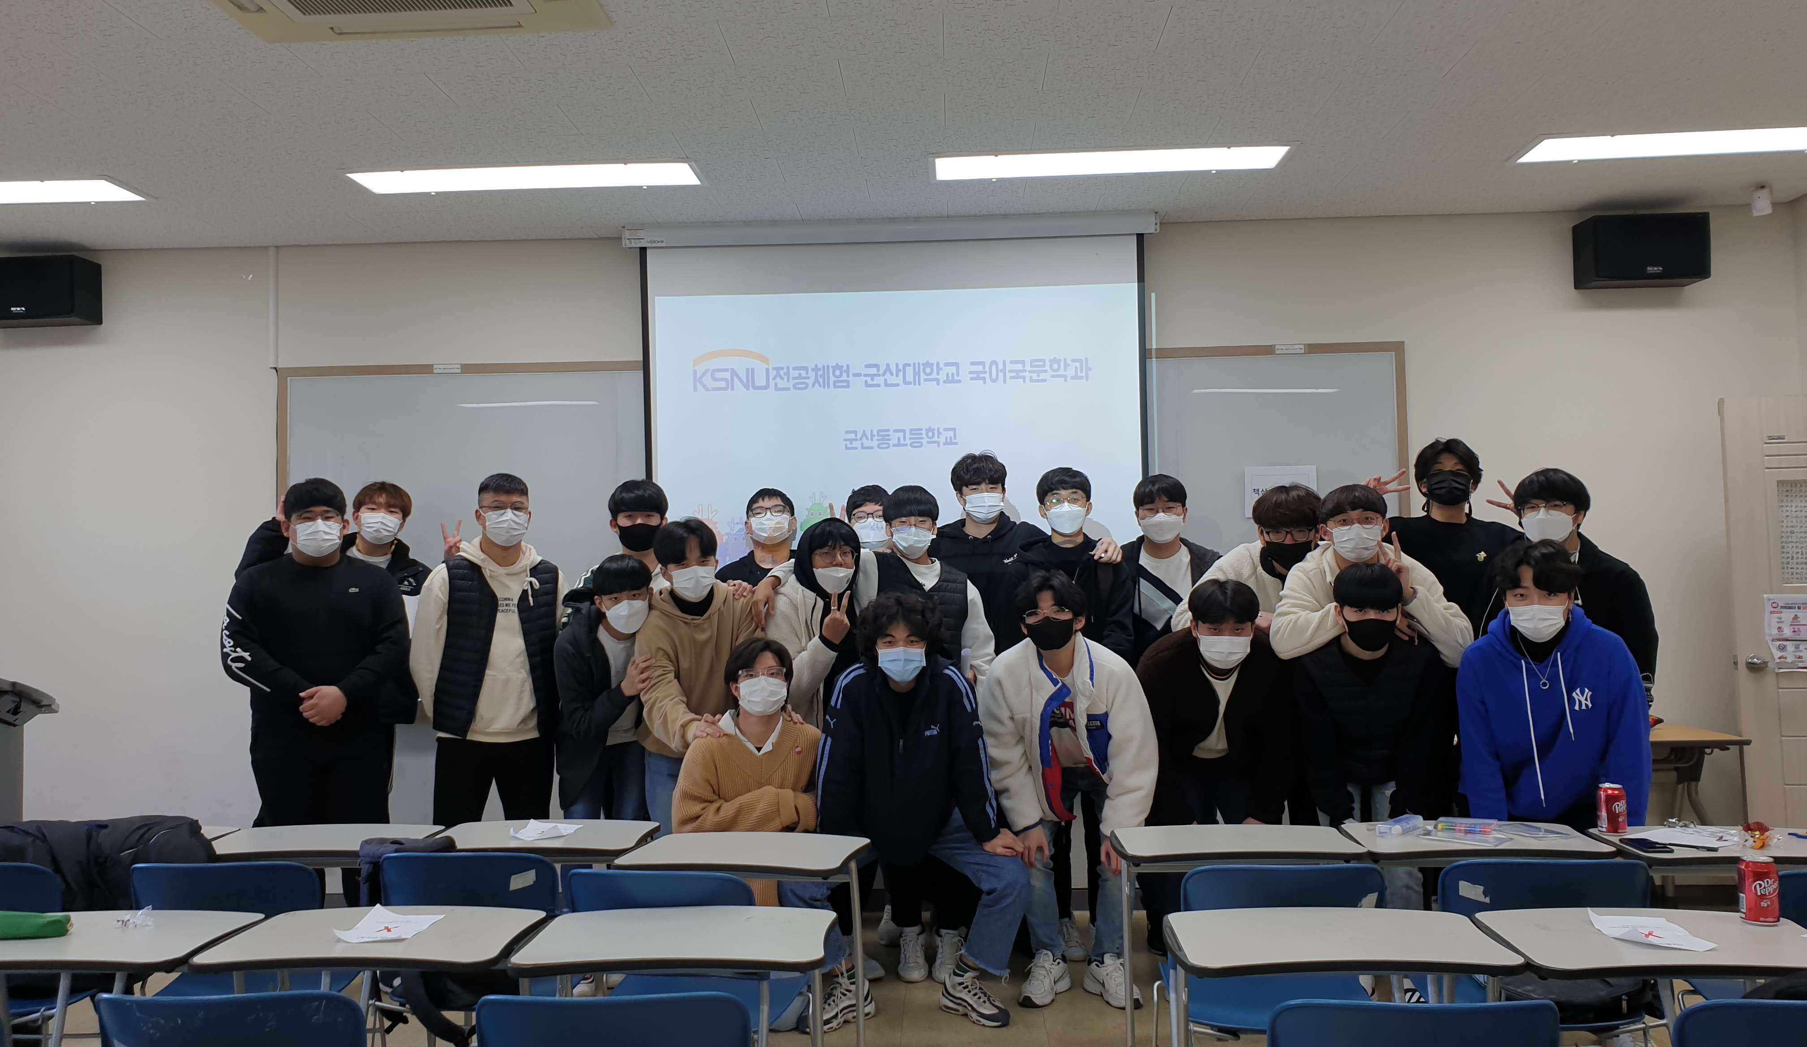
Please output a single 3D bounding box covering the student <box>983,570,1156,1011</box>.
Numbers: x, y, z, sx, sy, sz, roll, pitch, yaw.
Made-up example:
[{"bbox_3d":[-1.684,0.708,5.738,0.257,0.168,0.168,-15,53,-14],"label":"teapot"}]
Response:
[{"bbox_3d":[0.548,0.862,4.559,0.570,1.417,0.680,-1,-2,5],"label":"student"}]

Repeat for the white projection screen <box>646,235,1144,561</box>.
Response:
[{"bbox_3d":[-0.029,-0.420,5.650,2.060,1.500,0.050,-1,-2,1],"label":"white projection screen"}]

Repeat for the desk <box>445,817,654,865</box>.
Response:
[{"bbox_3d":[-0.987,1.228,3.766,0.610,0.723,0.420,-1,-1,6],"label":"desk"}]

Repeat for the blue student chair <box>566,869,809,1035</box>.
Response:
[{"bbox_3d":[-0.475,1.143,3.052,0.470,0.800,0.520,-2,-2,10],"label":"blue student chair"}]

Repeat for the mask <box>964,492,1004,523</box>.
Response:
[{"bbox_3d":[0.297,-0.060,5.016,0.150,0.115,0.085,-1,-5,-4],"label":"mask"}]

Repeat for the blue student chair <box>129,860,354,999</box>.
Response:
[{"bbox_3d":[-1.627,1.207,3.420,0.480,0.810,0.520,-1,-2,-6],"label":"blue student chair"}]

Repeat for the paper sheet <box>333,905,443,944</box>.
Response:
[{"bbox_3d":[-1.071,0.834,2.837,0.160,0.030,0.220,-1,-1,2],"label":"paper sheet"}]

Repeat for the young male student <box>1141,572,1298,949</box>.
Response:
[{"bbox_3d":[1.076,0.869,4.541,0.580,1.380,0.680,-2,-2,9],"label":"young male student"}]

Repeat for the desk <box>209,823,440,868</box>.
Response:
[{"bbox_3d":[-1.596,1.231,3.757,0.590,0.720,0.400,-1,-2,3],"label":"desk"}]

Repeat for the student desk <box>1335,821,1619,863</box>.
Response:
[{"bbox_3d":[1.458,1.172,3.500,0.590,0.730,0.420,-2,-2,5],"label":"student desk"}]

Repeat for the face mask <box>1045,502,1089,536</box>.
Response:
[{"bbox_3d":[0.604,-0.016,5.030,0.155,0.120,0.090,-2,-2,6],"label":"face mask"}]

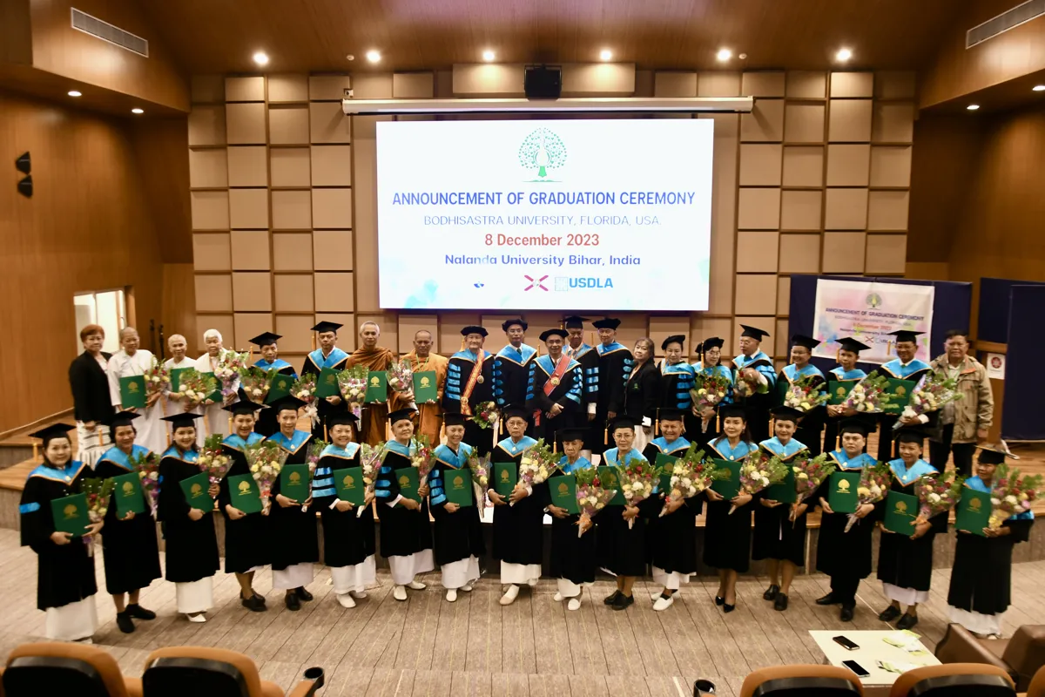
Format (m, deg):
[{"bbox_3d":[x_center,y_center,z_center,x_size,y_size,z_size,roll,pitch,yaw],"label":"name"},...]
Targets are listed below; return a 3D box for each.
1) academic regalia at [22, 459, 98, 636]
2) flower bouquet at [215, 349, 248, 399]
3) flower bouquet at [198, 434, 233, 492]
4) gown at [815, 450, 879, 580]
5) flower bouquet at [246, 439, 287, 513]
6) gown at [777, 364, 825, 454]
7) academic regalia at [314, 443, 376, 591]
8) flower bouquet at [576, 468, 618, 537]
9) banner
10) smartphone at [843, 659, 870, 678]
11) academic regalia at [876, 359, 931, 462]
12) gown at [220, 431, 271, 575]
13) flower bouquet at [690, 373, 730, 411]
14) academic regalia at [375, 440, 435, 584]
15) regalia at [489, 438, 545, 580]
[{"bbox_3d":[-3.497,1.495,5.908,0.550,1.349,0.420,-5,8,-36],"label":"academic regalia"},{"bbox_3d":[-2.827,0.265,7.583,0.290,0.520,0.230,15,9,-22],"label":"flower bouquet"},{"bbox_3d":[-2.337,0.893,5.950,0.280,0.470,0.240,-3,7,-22],"label":"flower bouquet"},{"bbox_3d":[2.671,1.360,6.452,0.520,1.069,0.400,3,7,26],"label":"gown"},{"bbox_3d":[-2.070,1.033,6.326,0.330,0.584,0.220,0,0,-20],"label":"flower bouquet"},{"bbox_3d":[2.750,0.639,7.696,0.500,0.978,0.360,5,8,35],"label":"gown"},{"bbox_3d":[-1.456,1.365,6.405,0.520,1.179,0.400,-3,7,-22],"label":"academic regalia"},{"bbox_3d":[0.567,1.236,6.298,0.310,0.550,0.220,14,1,2],"label":"flower bouquet"},{"bbox_3d":[4.485,-0.332,10.046,1.379,1.012,0.030,4,8,24],"label":"banner"},{"bbox_3d":[1.984,1.903,4.657,0.073,0.010,0.156,-2,7,-12],"label":"smartphone"},{"bbox_3d":[3.623,0.668,7.395,0.495,1.116,0.380,4,8,30],"label":"academic regalia"},{"bbox_3d":[-2.265,1.261,6.438,0.460,1.148,0.360,-3,8,-28],"label":"gown"},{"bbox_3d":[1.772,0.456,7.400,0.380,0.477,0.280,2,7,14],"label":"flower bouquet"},{"bbox_3d":[-0.996,1.387,6.665,0.500,1.236,0.380,-3,8,-28],"label":"academic regalia"},{"bbox_3d":[-0.047,1.343,6.622,0.490,1.217,0.400,0,7,2],"label":"regalia"}]

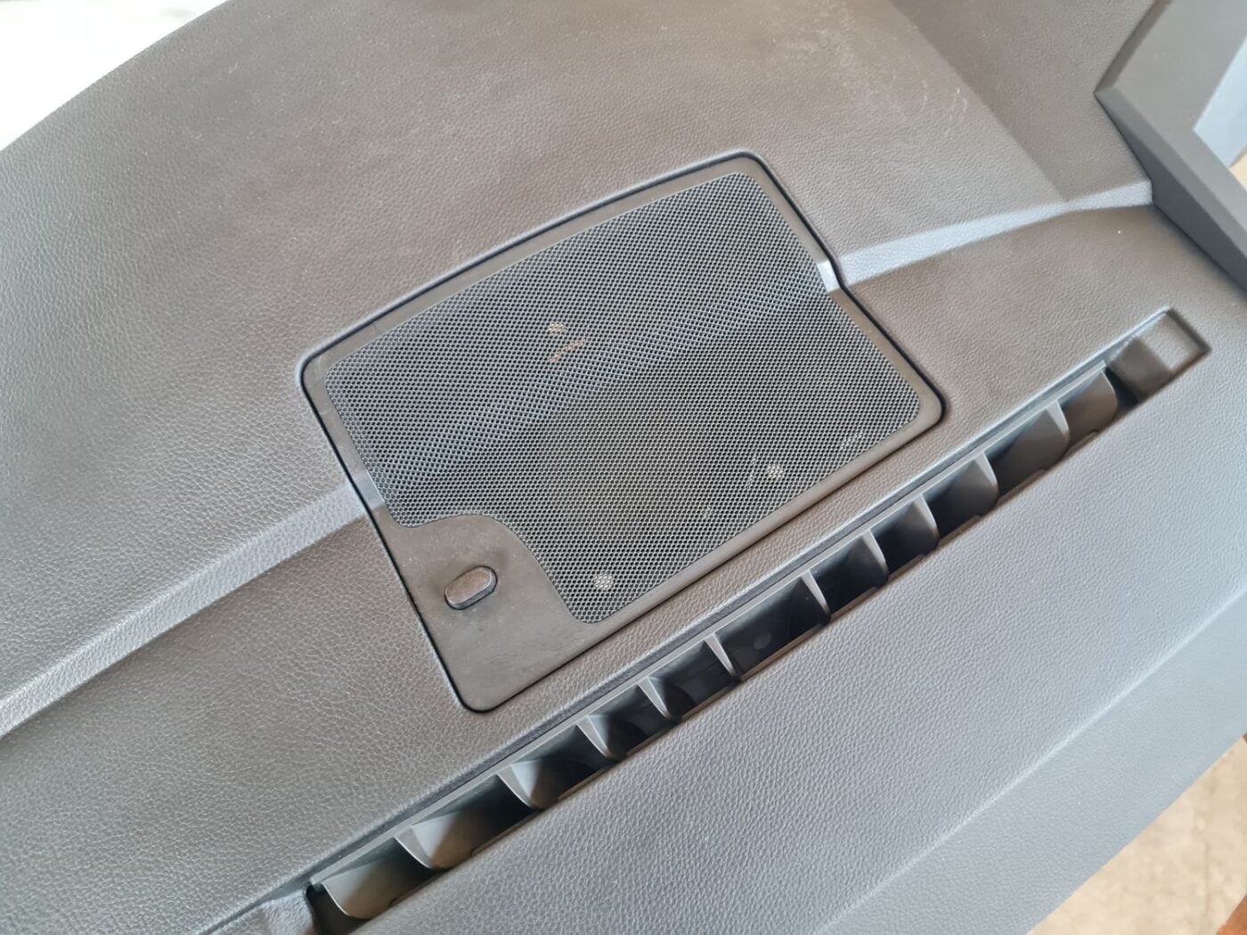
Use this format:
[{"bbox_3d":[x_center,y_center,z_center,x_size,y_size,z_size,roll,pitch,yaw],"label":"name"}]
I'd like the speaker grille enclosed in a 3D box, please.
[{"bbox_3d":[0.005,-0.032,0.400,0.227,0.021,0.147,-31,81,-12],"label":"speaker grille"}]

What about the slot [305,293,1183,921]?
[{"bbox_3d":[0.077,0.054,0.402,0.450,0.022,0.028,-32,78,-12],"label":"slot"}]

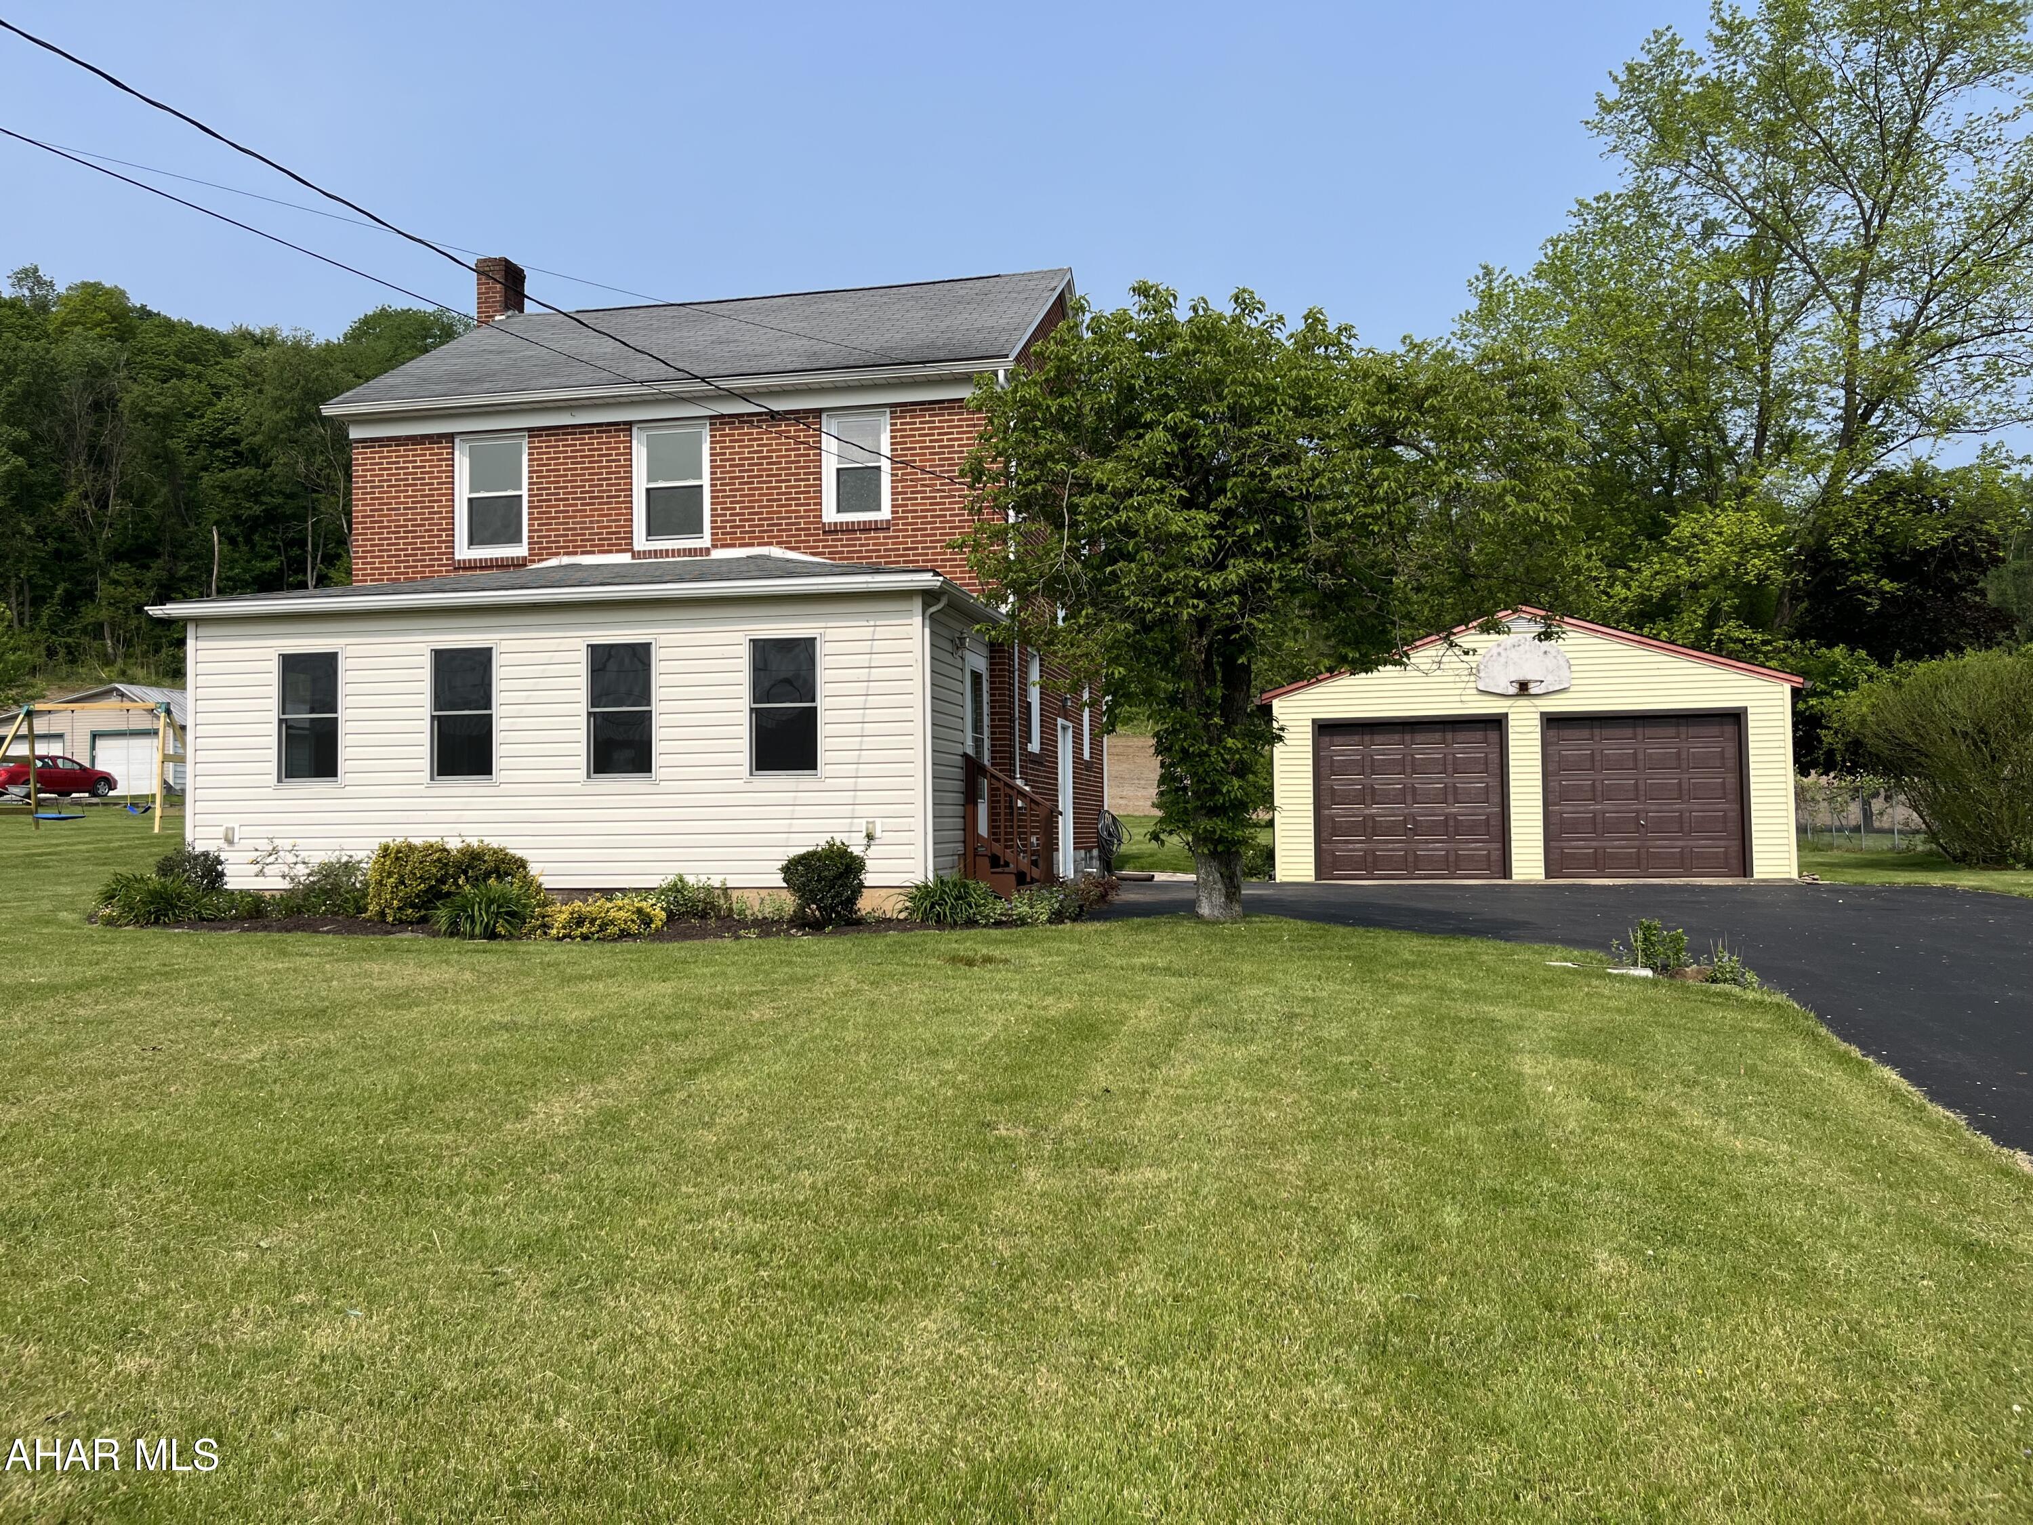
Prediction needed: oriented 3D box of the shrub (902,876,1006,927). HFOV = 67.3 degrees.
[{"bbox_3d":[-0.559,1.230,13.600,0.942,0.423,0.800,-1,-2,11],"label":"shrub"}]

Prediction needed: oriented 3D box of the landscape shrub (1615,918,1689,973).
[{"bbox_3d":[4.281,1.232,10.300,0.469,0.363,0.400,-1,-2,11],"label":"landscape shrub"}]

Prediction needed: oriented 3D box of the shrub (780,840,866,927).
[{"bbox_3d":[-1.668,1.050,13.200,0.741,0.727,0.720,-1,-2,10],"label":"shrub"}]

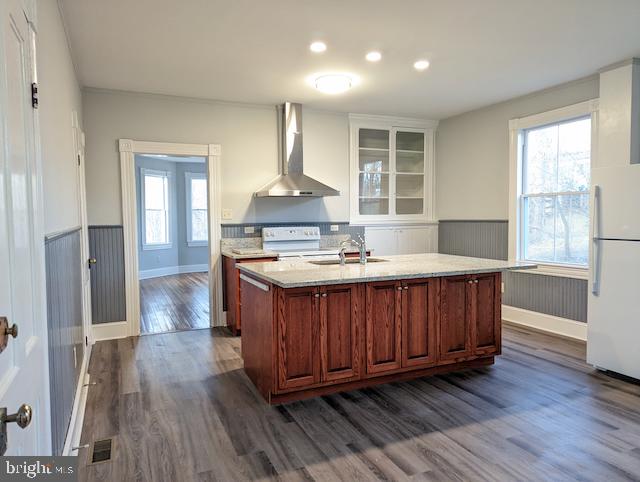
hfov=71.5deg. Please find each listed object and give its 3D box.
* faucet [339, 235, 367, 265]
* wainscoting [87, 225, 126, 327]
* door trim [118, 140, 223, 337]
[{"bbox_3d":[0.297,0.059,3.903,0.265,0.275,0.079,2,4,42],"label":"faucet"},{"bbox_3d":[-2.355,0.383,4.908,0.360,1.081,0.029,-2,3,-24],"label":"wainscoting"},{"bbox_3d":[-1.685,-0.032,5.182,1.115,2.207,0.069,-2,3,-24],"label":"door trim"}]

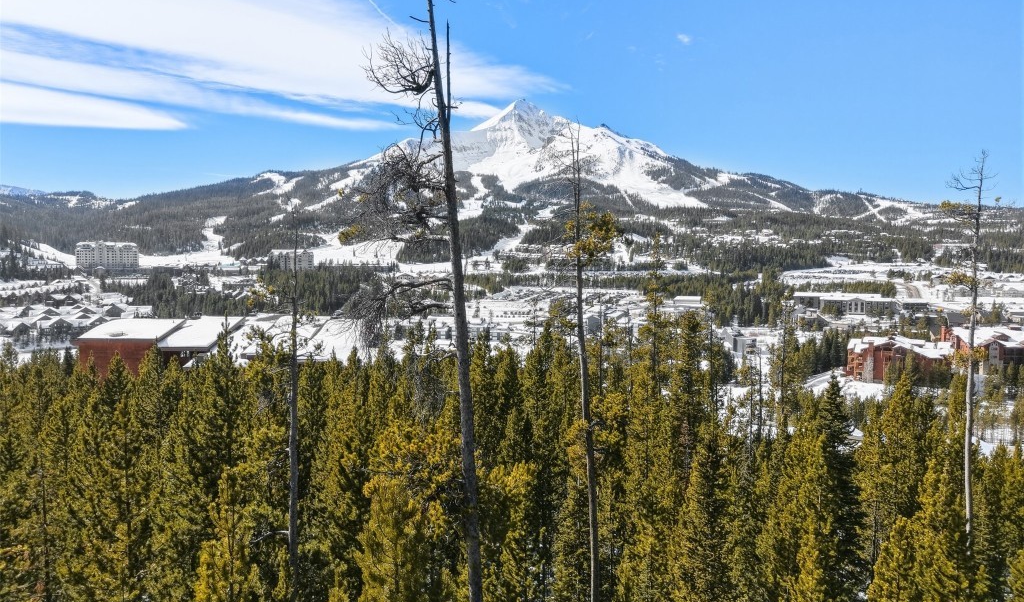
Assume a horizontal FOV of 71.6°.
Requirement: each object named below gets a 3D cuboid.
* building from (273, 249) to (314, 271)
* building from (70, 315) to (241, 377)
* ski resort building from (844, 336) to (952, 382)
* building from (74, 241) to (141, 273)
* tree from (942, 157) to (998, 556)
[{"bbox_3d":[-246.197,-45.070,800.000,45.000,26.000,20.000,-1,3,-16],"label":"building"},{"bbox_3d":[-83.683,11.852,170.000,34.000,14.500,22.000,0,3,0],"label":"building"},{"bbox_3d":[155.546,23.884,285.000,36.000,16.500,22.000,2,3,30],"label":"ski resort building"},{"bbox_3d":[-469.437,-51.708,825.000,62.000,35.000,23.000,-2,3,-29],"label":"building"},{"bbox_3d":[23.197,3.372,36.000,2.900,22.500,2.900,0,3,0],"label":"tree"}]

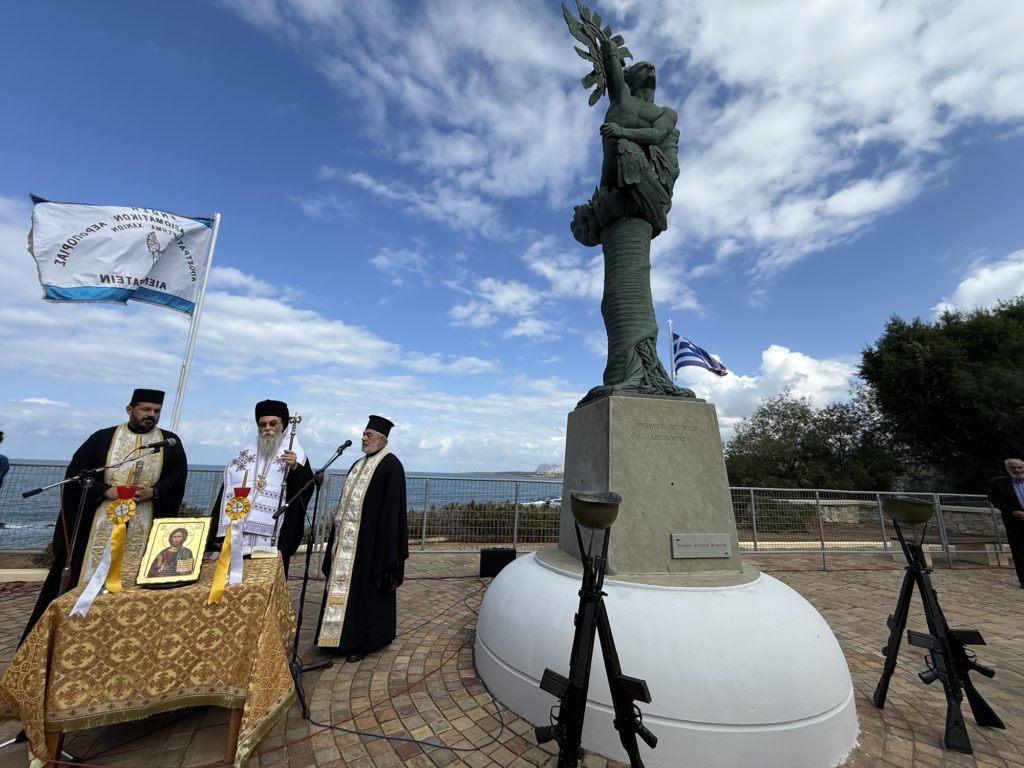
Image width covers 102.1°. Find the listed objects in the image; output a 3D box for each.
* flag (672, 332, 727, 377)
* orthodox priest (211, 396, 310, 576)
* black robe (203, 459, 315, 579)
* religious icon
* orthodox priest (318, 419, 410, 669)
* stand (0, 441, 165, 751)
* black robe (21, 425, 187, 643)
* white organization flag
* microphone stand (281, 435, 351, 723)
[{"bbox_3d":[3.674,-0.578,8.114,0.940,0.900,0.350,-7,-15,36],"label":"flag"},{"bbox_3d":[-1.867,1.028,2.996,0.700,1.822,0.480,8,-14,-27],"label":"orthodox priest"},{"bbox_3d":[-1.871,1.190,2.961,0.700,1.450,0.480,8,-14,-27],"label":"black robe"},{"bbox_3d":[-1.626,0.808,2.007,0.230,0.295,0.035,8,-28,-28],"label":"religious icon"},{"bbox_3d":[-1.159,1.148,3.359,0.630,1.780,0.530,-8,-16,38],"label":"orthodox priest"},{"bbox_3d":[-2.172,1.014,2.050,0.800,1.430,0.620,2,-12,-1],"label":"stand"},{"bbox_3d":[-2.514,1.033,2.535,0.500,1.560,0.780,-10,-17,44],"label":"black robe"},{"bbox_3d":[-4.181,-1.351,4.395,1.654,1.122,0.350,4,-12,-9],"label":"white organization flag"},{"bbox_3d":[-1.293,1.128,2.695,0.580,1.530,0.650,-6,-14,30],"label":"microphone stand"}]

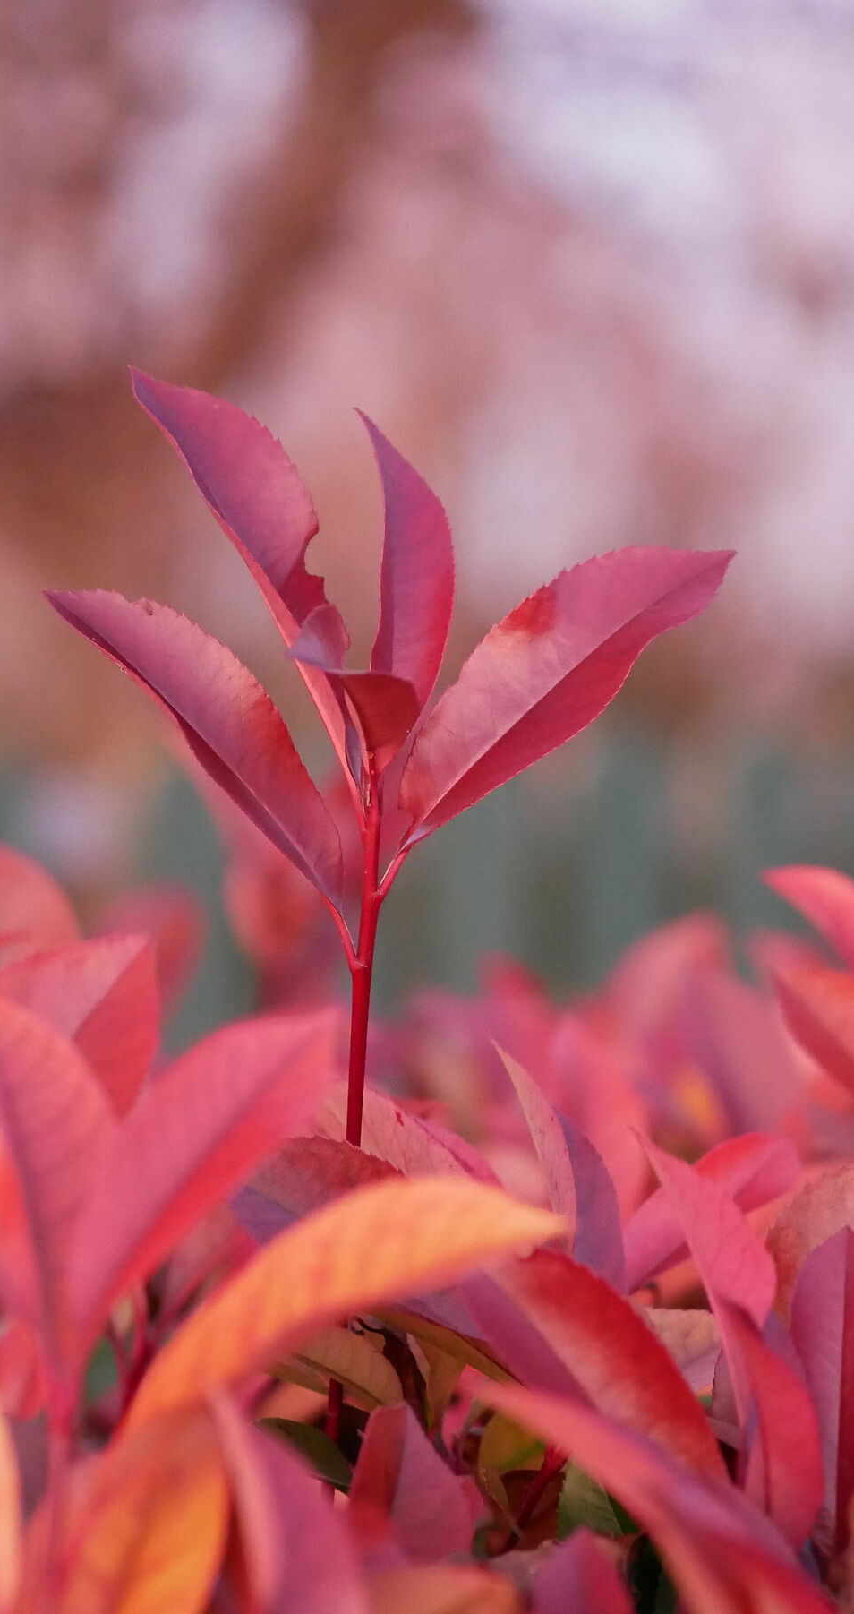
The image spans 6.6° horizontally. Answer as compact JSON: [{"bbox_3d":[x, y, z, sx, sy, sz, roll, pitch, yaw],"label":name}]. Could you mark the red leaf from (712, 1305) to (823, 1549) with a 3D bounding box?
[{"bbox_3d":[0.053,0.097,1.170,0.013,0.040,0.010,-17,0,-29],"label":"red leaf"}]

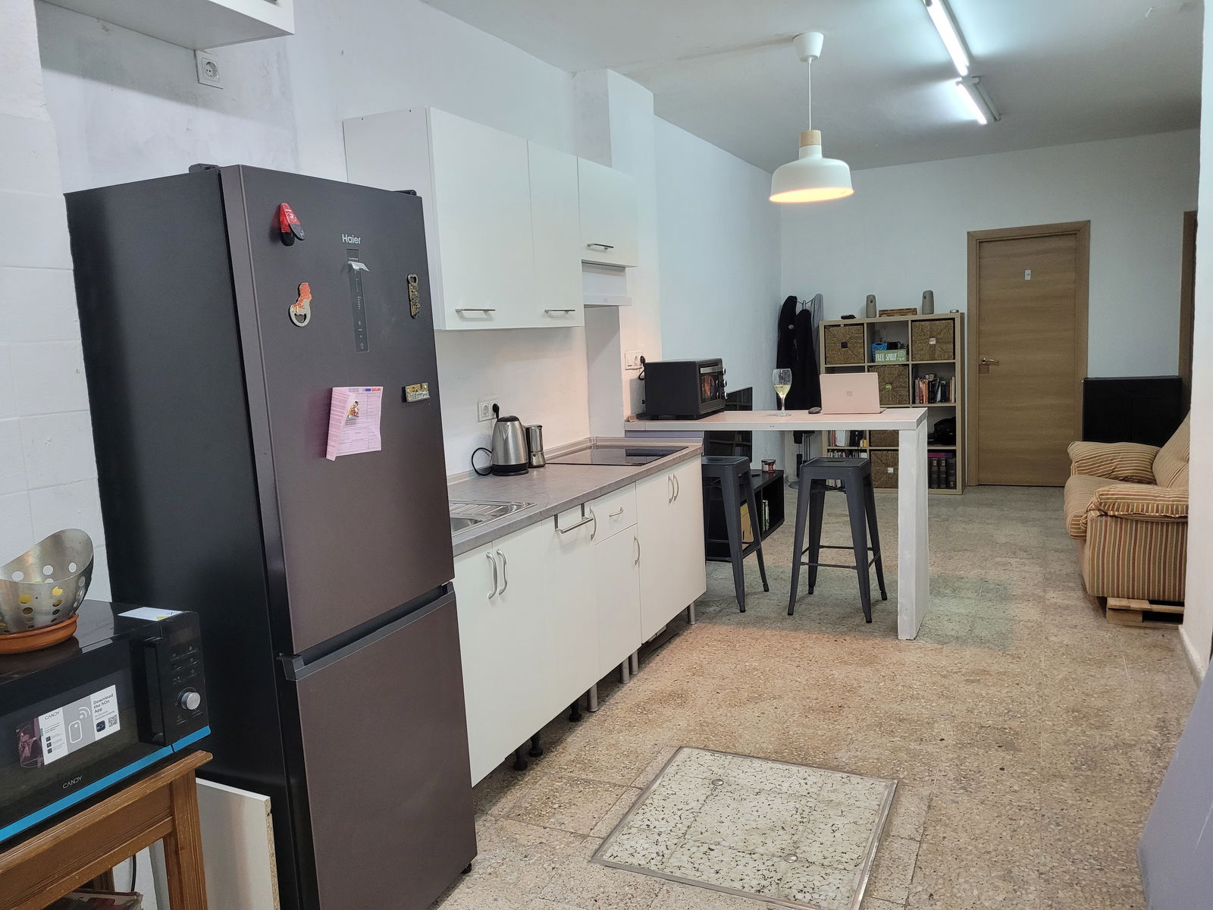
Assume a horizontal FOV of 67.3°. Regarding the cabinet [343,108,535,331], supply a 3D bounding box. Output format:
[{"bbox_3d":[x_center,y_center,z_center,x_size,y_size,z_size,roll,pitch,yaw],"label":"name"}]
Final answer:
[{"bbox_3d":[-0.567,-0.806,3.309,0.351,0.708,0.608,1,9,26],"label":"cabinet"}]

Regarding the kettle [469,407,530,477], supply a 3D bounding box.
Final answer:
[{"bbox_3d":[-0.409,-0.044,3.943,0.160,0.248,0.205,-3,8,4],"label":"kettle"}]

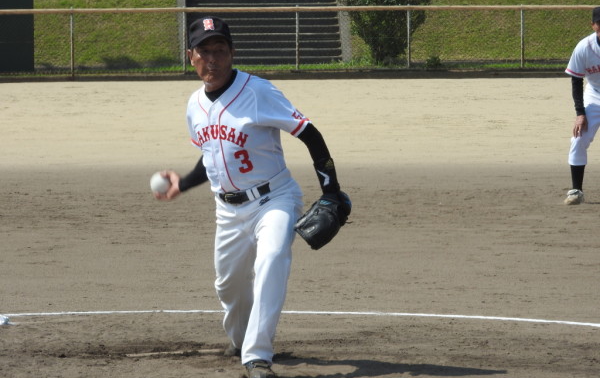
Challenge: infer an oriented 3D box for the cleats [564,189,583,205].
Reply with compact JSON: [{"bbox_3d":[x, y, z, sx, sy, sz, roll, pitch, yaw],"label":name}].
[{"bbox_3d":[1.964,0.051,31.000,0.110,0.110,0.285,1,3,18],"label":"cleats"}]

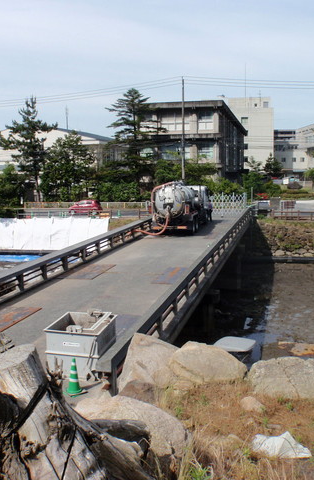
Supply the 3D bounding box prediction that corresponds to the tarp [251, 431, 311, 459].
[{"bbox_3d":[1.707,2.818,7.100,0.760,0.270,0.420,0,9,0],"label":"tarp"}]

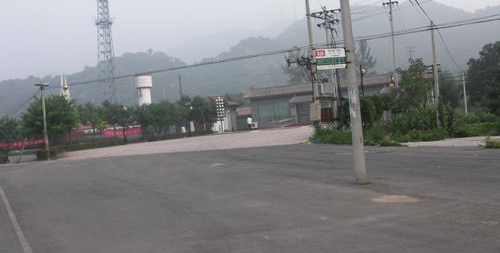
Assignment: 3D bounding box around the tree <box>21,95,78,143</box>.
[{"bbox_3d":[-15.888,-0.394,41.000,4.500,4.200,4.300,-4,1,0],"label":"tree"}]

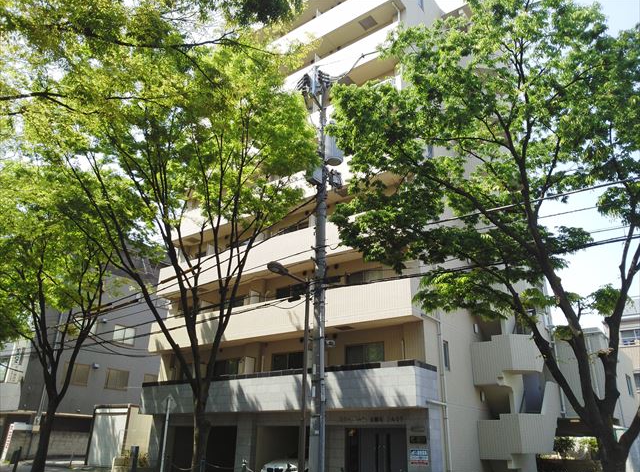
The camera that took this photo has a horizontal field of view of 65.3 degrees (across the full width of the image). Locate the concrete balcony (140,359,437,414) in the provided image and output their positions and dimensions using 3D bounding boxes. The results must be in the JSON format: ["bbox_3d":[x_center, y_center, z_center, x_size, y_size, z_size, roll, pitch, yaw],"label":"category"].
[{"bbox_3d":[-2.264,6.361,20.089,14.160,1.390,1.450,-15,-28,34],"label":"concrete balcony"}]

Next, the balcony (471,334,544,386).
[{"bbox_3d":[7.565,5.068,19.980,2.340,1.870,1.700,-15,-28,34],"label":"balcony"}]

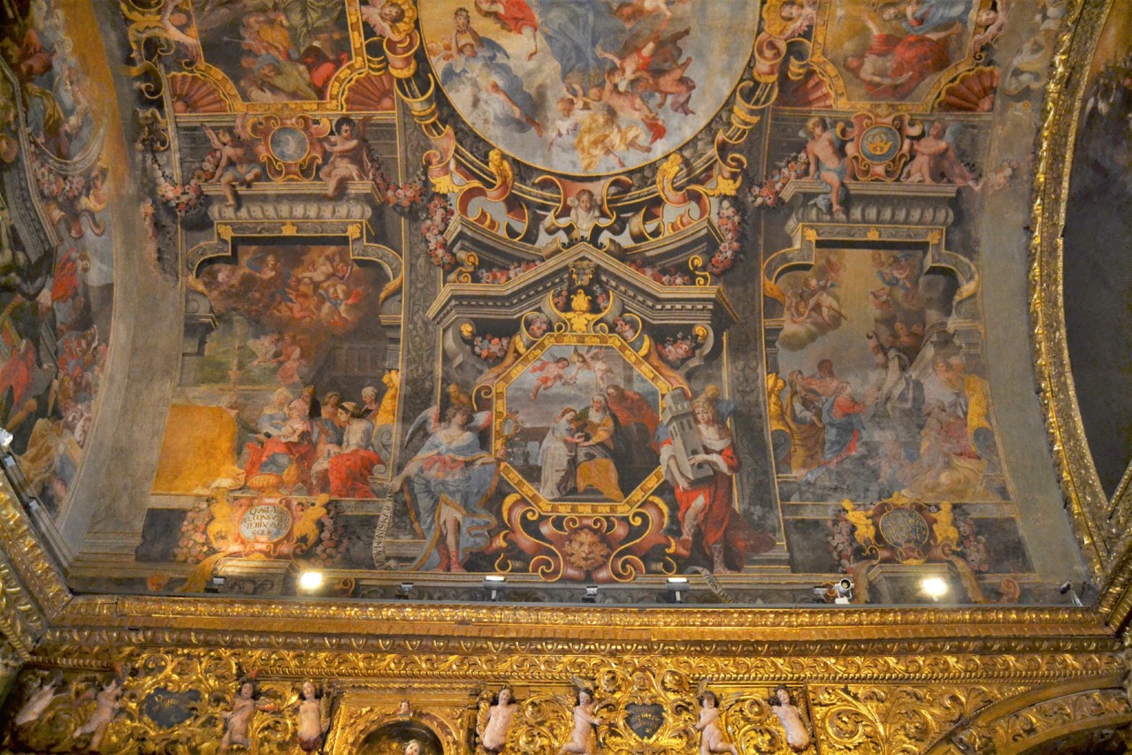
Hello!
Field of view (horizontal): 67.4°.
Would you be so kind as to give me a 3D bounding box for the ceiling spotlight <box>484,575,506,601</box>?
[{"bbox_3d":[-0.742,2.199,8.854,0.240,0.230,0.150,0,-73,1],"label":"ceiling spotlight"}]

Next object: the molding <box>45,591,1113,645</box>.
[{"bbox_3d":[0.072,2.507,8.560,10.550,0.310,0.340,0,-53,1],"label":"molding"}]

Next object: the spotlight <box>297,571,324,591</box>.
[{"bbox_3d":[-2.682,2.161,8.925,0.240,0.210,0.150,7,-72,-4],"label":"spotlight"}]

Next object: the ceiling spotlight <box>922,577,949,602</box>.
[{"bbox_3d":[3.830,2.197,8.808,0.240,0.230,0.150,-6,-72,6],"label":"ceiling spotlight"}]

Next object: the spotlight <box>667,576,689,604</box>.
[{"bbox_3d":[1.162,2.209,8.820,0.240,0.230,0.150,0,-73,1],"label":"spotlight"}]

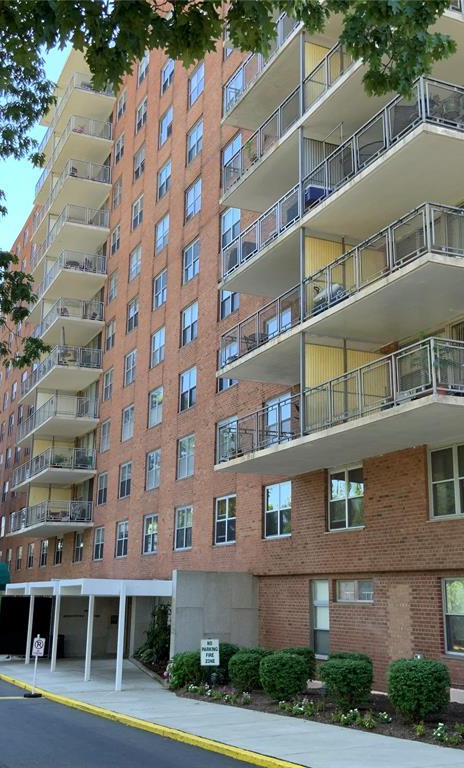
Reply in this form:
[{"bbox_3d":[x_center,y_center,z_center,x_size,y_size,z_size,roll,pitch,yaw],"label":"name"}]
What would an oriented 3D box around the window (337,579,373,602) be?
[{"bbox_3d":[3.078,5.212,21.520,0.150,0.550,1.710,7,-15,-23],"label":"window"}]

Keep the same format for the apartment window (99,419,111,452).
[{"bbox_3d":[-6.344,2.636,42.906,0.130,1.502,1.657,7,-15,-23],"label":"apartment window"}]

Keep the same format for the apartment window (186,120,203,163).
[{"bbox_3d":[-1.499,-9.982,35.465,0.130,1.502,1.657,7,-15,-23],"label":"apartment window"}]

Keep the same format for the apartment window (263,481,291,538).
[{"bbox_3d":[1.367,3.751,25.207,0.140,1.500,1.720,7,-15,-24],"label":"apartment window"}]

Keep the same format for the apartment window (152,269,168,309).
[{"bbox_3d":[-3.119,-4.096,37.681,0.140,1.500,1.720,7,-15,-24],"label":"apartment window"}]

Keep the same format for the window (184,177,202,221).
[{"bbox_3d":[-1.544,-7.461,34.759,0.140,1.510,1.710,7,-15,-24],"label":"window"}]

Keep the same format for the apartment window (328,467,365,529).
[{"bbox_3d":[2.920,2.939,21.711,0.140,1.510,1.710,7,-15,-24],"label":"apartment window"}]

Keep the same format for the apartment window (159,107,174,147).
[{"bbox_3d":[-2.982,-11.778,39.602,0.140,1.500,1.720,7,-15,-24],"label":"apartment window"}]

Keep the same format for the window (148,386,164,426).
[{"bbox_3d":[-3.187,1.006,36.157,0.130,1.502,1.657,7,-15,-23],"label":"window"}]

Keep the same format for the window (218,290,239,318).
[{"bbox_3d":[-0.062,-3.114,30.701,0.150,1.560,1.660,7,-15,-24],"label":"window"}]

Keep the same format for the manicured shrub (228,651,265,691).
[{"bbox_3d":[0.423,7.373,22.000,1.000,0.930,1.000,1,-14,0],"label":"manicured shrub"}]

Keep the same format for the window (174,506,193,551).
[{"bbox_3d":[-1.743,5.380,31.985,0.150,1.560,1.660,7,-15,-24],"label":"window"}]

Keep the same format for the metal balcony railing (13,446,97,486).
[{"bbox_3d":[-10.081,4.864,47.966,2.350,1.023,9.724,7,-15,-23],"label":"metal balcony railing"}]

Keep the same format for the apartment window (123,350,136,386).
[{"bbox_3d":[-4.743,-0.720,40.213,0.130,1.502,1.657,7,-15,-23],"label":"apartment window"}]

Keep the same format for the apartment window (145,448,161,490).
[{"bbox_3d":[-3.249,3.588,35.825,0.150,1.560,1.660,7,-15,-24],"label":"apartment window"}]

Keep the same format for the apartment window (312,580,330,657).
[{"bbox_3d":[2.385,6.194,22.513,0.140,1.925,0.903,7,-15,-24],"label":"apartment window"}]

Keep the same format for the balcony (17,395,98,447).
[{"bbox_3d":[-9.867,2.233,47.811,2.448,1.170,9.338,7,-15,-24],"label":"balcony"}]

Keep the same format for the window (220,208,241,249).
[{"bbox_3d":[-0.024,-5.685,31.108,0.140,1.500,1.720,7,-15,-24],"label":"window"}]

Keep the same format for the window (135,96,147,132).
[{"bbox_3d":[-4.553,-13.603,43.623,0.150,1.560,1.660,7,-15,-24],"label":"window"}]

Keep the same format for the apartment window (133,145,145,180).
[{"bbox_3d":[-4.593,-11.033,42.977,0.150,1.560,1.660,7,-15,-24],"label":"apartment window"}]

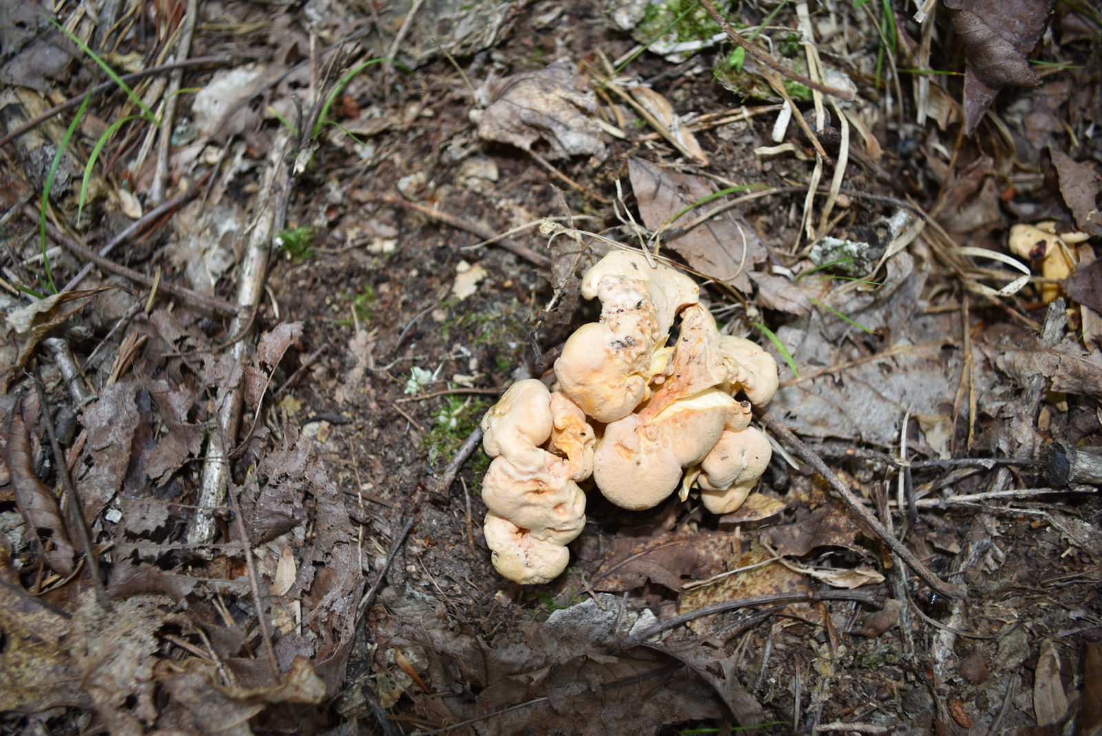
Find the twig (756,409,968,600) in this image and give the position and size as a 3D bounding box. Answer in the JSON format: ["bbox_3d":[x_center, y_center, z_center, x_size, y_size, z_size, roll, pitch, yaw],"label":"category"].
[{"bbox_3d":[0.152,0.066,0.421,0.010,0.011,0.137,-35,63,-21],"label":"twig"}]

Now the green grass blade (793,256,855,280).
[{"bbox_3d":[0.166,-0.062,0.504,0.044,0.008,0.005,-22,59,-14],"label":"green grass blade"}]

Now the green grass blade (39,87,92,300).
[{"bbox_3d":[-0.320,-0.122,0.552,0.016,0.048,0.148,0,58,0],"label":"green grass blade"}]

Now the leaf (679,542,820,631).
[{"bbox_3d":[0.102,0.114,0.430,0.071,0.011,0.042,-3,58,-2],"label":"leaf"}]

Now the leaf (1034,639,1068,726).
[{"bbox_3d":[0.228,0.144,0.376,0.013,0.007,0.042,18,58,12],"label":"leaf"}]

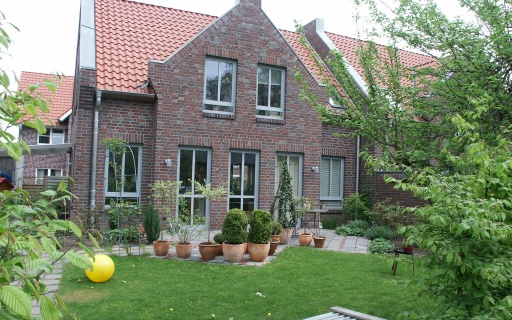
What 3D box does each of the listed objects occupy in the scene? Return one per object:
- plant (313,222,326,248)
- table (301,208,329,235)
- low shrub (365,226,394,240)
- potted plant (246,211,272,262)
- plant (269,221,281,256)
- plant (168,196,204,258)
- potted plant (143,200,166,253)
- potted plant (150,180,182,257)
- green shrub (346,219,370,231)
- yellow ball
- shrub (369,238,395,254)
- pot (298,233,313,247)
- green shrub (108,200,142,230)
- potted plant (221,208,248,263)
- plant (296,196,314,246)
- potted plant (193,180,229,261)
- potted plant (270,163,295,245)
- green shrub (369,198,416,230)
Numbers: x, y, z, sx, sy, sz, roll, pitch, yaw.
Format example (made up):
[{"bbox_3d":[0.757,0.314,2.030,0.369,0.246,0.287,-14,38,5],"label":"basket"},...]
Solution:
[{"bbox_3d":[1.435,1.685,9.319,0.310,0.554,0.300,2,-3,0],"label":"plant"},{"bbox_3d":[1.516,1.685,11.114,0.819,0.711,0.720,1,-2,8],"label":"table"},{"bbox_3d":[3.285,1.919,11.005,0.800,0.360,0.650,3,-3,-23],"label":"low shrub"},{"bbox_3d":[0.065,1.399,7.683,0.455,0.921,0.455,2,-2,0],"label":"potted plant"},{"bbox_3d":[0.348,1.537,8.221,0.310,0.680,0.300,2,-3,0],"label":"plant"},{"bbox_3d":[-1.272,1.242,7.711,0.660,1.123,0.600,3,-3,-23],"label":"plant"},{"bbox_3d":[-1.959,1.296,7.992,0.463,1.026,0.450,2,-2,-14],"label":"potted plant"},{"bbox_3d":[-1.676,1.095,7.889,0.580,1.409,0.550,3,-3,-23],"label":"potted plant"},{"bbox_3d":[3.006,1.934,12.126,0.720,0.420,0.600,3,-3,-23],"label":"green shrub"},{"bbox_3d":[-2.178,1.515,5.789,0.399,0.399,0.399,3,-2,-21],"label":"yellow ball"},{"bbox_3d":[2.707,1.839,8.898,0.537,0.302,0.500,1,-2,17],"label":"shrub"},{"bbox_3d":[1.137,1.819,9.510,0.317,0.293,0.317,2,-2,7],"label":"pot"},{"bbox_3d":[-3.250,1.433,10.383,0.850,0.800,0.650,3,-3,-23],"label":"green shrub"},{"bbox_3d":[-0.394,1.368,7.583,0.467,0.946,0.467,2,-2,-3],"label":"potted plant"},{"bbox_3d":[1.139,1.403,9.527,0.460,1.125,0.460,2,-2,7],"label":"plant"},{"bbox_3d":[-0.866,1.106,7.715,0.727,1.450,0.660,2,-2,-6],"label":"potted plant"},{"bbox_3d":[0.672,1.008,9.727,0.600,1.900,0.580,2,-3,0],"label":"potted plant"},{"bbox_3d":[3.802,1.621,11.620,1.319,1.022,1.000,1,-2,18],"label":"green shrub"}]

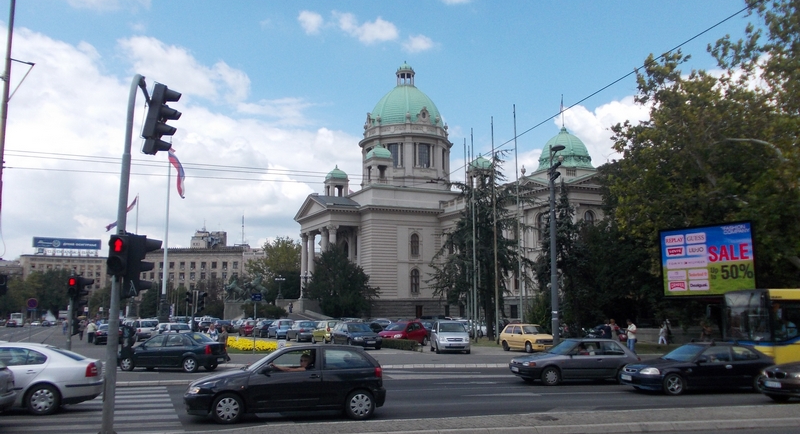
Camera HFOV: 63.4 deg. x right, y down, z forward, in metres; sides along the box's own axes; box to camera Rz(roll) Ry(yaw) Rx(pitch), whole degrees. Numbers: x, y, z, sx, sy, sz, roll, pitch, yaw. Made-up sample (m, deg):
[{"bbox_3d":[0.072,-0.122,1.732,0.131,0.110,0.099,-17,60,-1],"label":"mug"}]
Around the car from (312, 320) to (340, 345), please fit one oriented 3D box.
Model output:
[{"bbox_3d":[-4.461,7.330,41.029,1.580,1.470,3.550,4,-10,-23],"label":"car"}]

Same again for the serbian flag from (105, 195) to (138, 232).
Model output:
[{"bbox_3d":[-53.073,-0.678,122.849,6.260,6.920,0.900,2,-9,-17],"label":"serbian flag"}]

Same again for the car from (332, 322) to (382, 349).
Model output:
[{"bbox_3d":[-2.408,6.501,35.433,1.710,1.420,4.350,4,-10,-23],"label":"car"}]

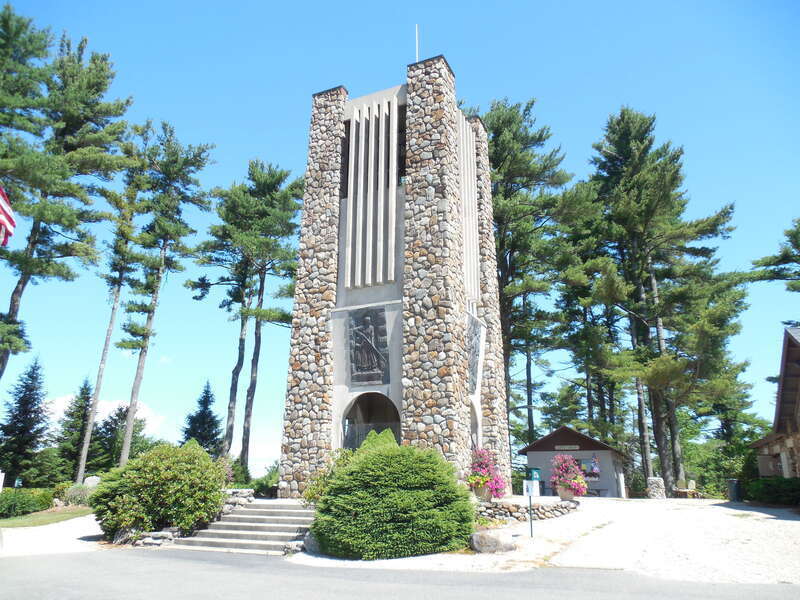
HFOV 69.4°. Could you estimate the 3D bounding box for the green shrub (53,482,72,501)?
[{"bbox_3d":[-16.621,9.453,28.455,0.980,0.890,0.980,10,-20,-28],"label":"green shrub"}]

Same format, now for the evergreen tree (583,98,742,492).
[{"bbox_3d":[16.377,-1.145,37.037,9.360,26.350,9.000,-8,-19,24],"label":"evergreen tree"}]

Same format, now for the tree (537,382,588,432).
[{"bbox_3d":[11.108,9.144,39.018,3.400,7.200,3.300,0,-17,0],"label":"tree"}]

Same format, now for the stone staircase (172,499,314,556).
[{"bbox_3d":[-3.490,5.657,14.446,3.400,0.880,3.300,-7,-18,23],"label":"stone staircase"}]

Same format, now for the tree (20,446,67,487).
[{"bbox_3d":[-23.687,11.153,38.391,3.050,2.750,3.050,10,-20,-29],"label":"tree"}]

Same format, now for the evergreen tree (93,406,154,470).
[{"bbox_3d":[-18.648,9.954,38.775,4.200,5.400,4.000,0,-17,0],"label":"evergreen tree"}]

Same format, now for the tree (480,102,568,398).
[{"bbox_3d":[8.287,-2.066,39.408,6.690,27.450,7.500,-4,-18,12],"label":"tree"}]

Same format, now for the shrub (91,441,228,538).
[{"bbox_3d":[-6.902,5.349,16.445,3.700,2.510,3.400,7,-19,-21],"label":"shrub"}]

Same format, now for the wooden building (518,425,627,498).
[{"bbox_3d":[10.365,9.885,34.955,5.200,3.900,5.500,-8,-19,24],"label":"wooden building"}]

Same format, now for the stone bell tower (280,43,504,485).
[{"bbox_3d":[0.196,-0.555,24.422,6.750,16.800,6.750,-8,-19,24],"label":"stone bell tower"}]

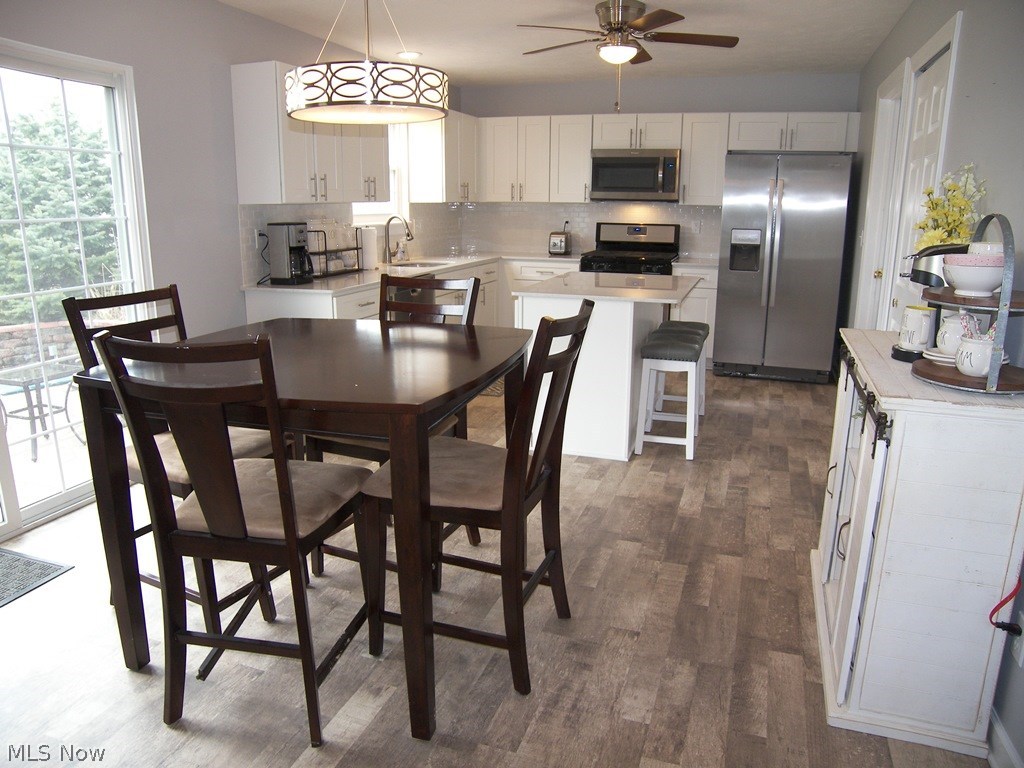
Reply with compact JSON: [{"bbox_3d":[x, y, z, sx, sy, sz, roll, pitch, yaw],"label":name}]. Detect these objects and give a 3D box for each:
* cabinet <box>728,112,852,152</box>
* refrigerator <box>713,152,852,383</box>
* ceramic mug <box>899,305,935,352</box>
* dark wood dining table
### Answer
[{"bbox_3d":[2.267,-2.067,5.861,0.922,0.305,0.329,5,15,18],"label":"cabinet"},{"bbox_3d":[2.212,-0.965,5.890,0.920,1.776,0.760,5,15,18],"label":"refrigerator"},{"bbox_3d":[1.218,-0.163,2.118,0.094,0.122,0.128,2,15,5],"label":"ceramic mug"},{"bbox_3d":[-0.578,0.341,2.404,1.129,0.931,1.129,4,15,15],"label":"dark wood dining table"}]

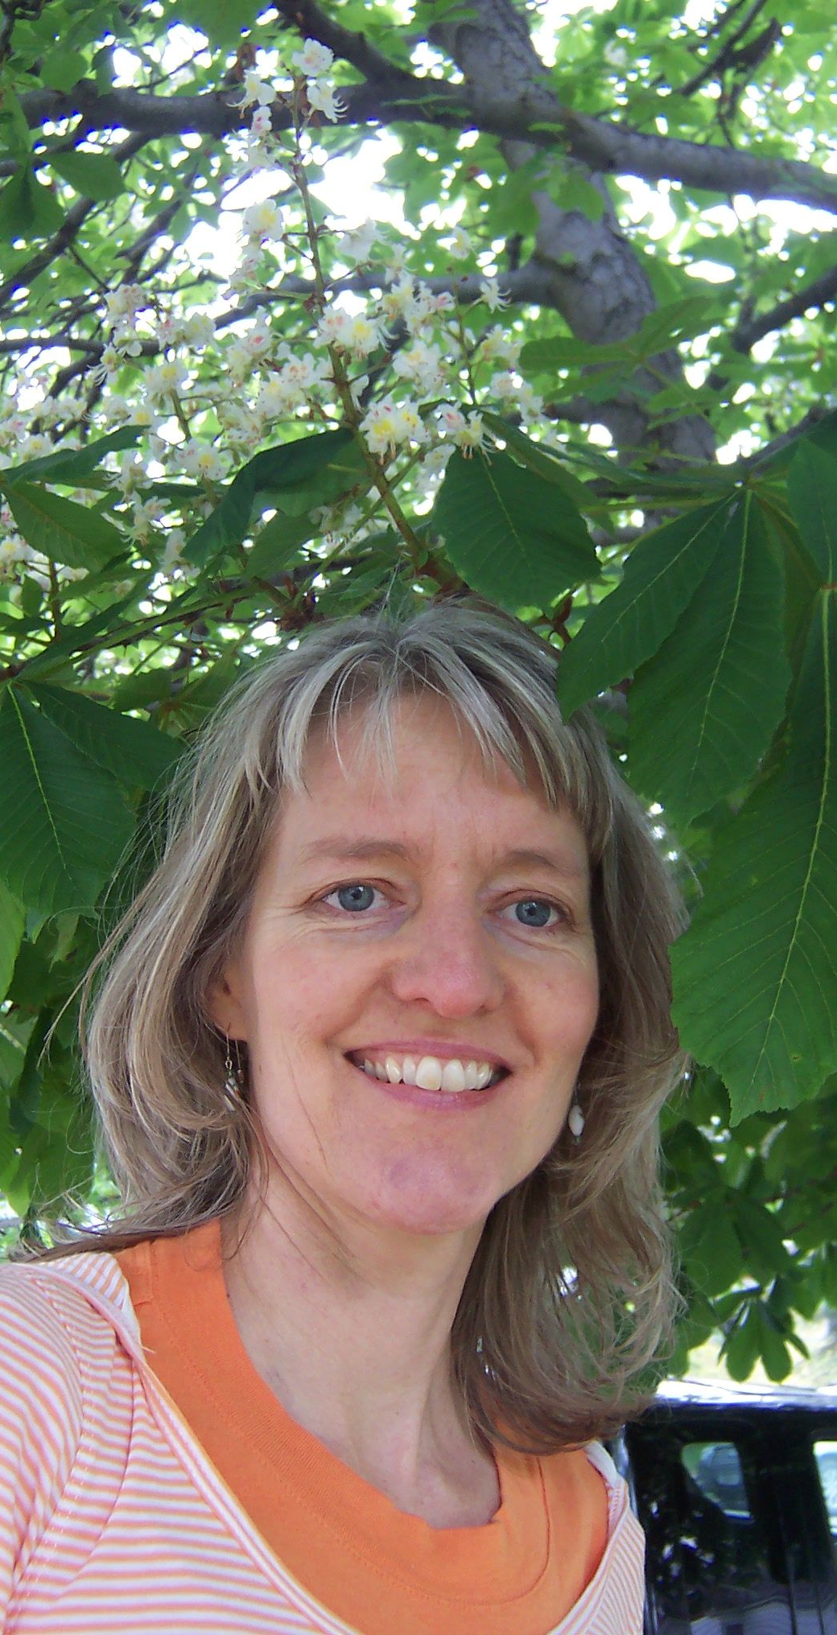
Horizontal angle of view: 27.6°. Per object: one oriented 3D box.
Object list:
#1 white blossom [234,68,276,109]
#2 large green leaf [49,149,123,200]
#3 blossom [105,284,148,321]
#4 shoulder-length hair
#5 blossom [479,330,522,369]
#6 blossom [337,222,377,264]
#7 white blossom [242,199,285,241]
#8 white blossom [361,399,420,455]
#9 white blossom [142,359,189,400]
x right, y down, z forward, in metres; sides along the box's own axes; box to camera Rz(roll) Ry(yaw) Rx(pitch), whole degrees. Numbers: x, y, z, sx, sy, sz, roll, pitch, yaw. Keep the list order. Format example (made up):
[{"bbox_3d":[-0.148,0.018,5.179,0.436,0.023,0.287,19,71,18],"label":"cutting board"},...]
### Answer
[{"bbox_3d":[-0.081,-0.360,0.840,0.019,0.020,0.020,15,-21,-37],"label":"white blossom"},{"bbox_3d":[-0.323,-0.624,1.650,0.072,0.050,0.045,0,-19,0],"label":"large green leaf"},{"bbox_3d":[-0.188,-0.333,1.100,0.027,0.025,0.025,0,-19,0],"label":"blossom"},{"bbox_3d":[-0.020,0.076,0.650,0.250,0.315,0.240,7,-13,-18],"label":"shoulder-length hair"},{"bbox_3d":[0.044,-0.248,0.900,0.022,0.020,0.019,-10,-20,33],"label":"blossom"},{"bbox_3d":[-0.030,-0.277,0.820,0.019,0.020,0.019,8,-18,-18],"label":"blossom"},{"bbox_3d":[-0.074,-0.285,0.810,0.020,0.019,0.019,-3,-18,16],"label":"white blossom"},{"bbox_3d":[-0.015,-0.206,0.900,0.033,0.030,0.026,0,-19,0],"label":"white blossom"},{"bbox_3d":[-0.131,-0.226,0.880,0.024,0.021,0.019,3,-17,-3],"label":"white blossom"}]

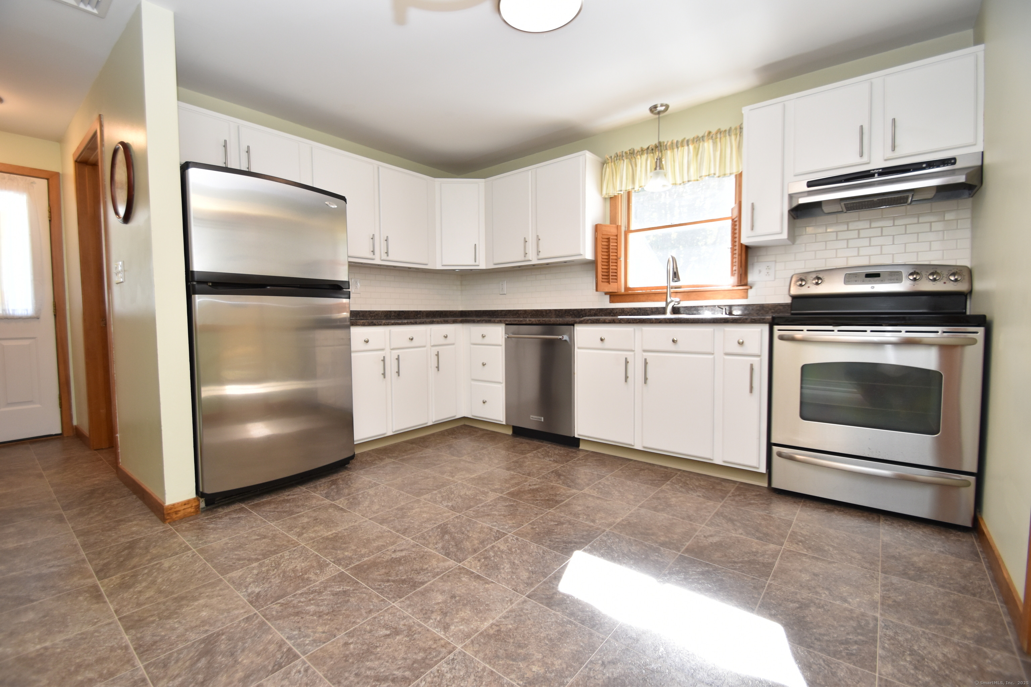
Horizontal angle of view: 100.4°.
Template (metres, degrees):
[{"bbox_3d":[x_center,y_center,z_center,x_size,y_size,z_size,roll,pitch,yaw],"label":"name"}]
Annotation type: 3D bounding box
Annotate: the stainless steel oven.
[{"bbox_3d":[1.833,0.181,2.244,0.757,1.212,0.656,2,4,38],"label":"stainless steel oven"}]

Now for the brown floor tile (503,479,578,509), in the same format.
[{"bbox_3d":[0.138,0.803,2.291,0.304,0.010,0.300,2,4,39],"label":"brown floor tile"}]

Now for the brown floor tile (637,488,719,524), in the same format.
[{"bbox_3d":[0.808,0.807,2.127,0.304,0.010,0.300,2,4,39],"label":"brown floor tile"}]

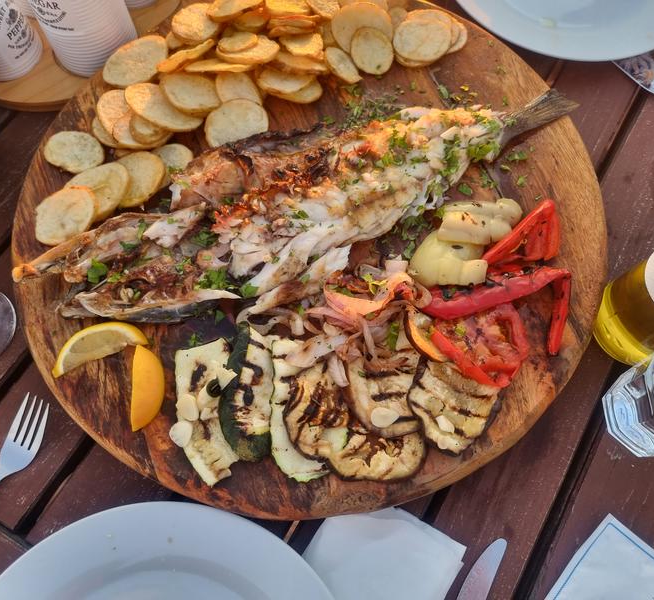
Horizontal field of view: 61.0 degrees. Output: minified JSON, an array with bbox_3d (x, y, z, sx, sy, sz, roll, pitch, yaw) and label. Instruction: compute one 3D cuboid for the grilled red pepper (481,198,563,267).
[{"bbox_3d":[0.166,-0.044,0.446,0.085,0.032,0.041,-38,74,-13],"label":"grilled red pepper"}]

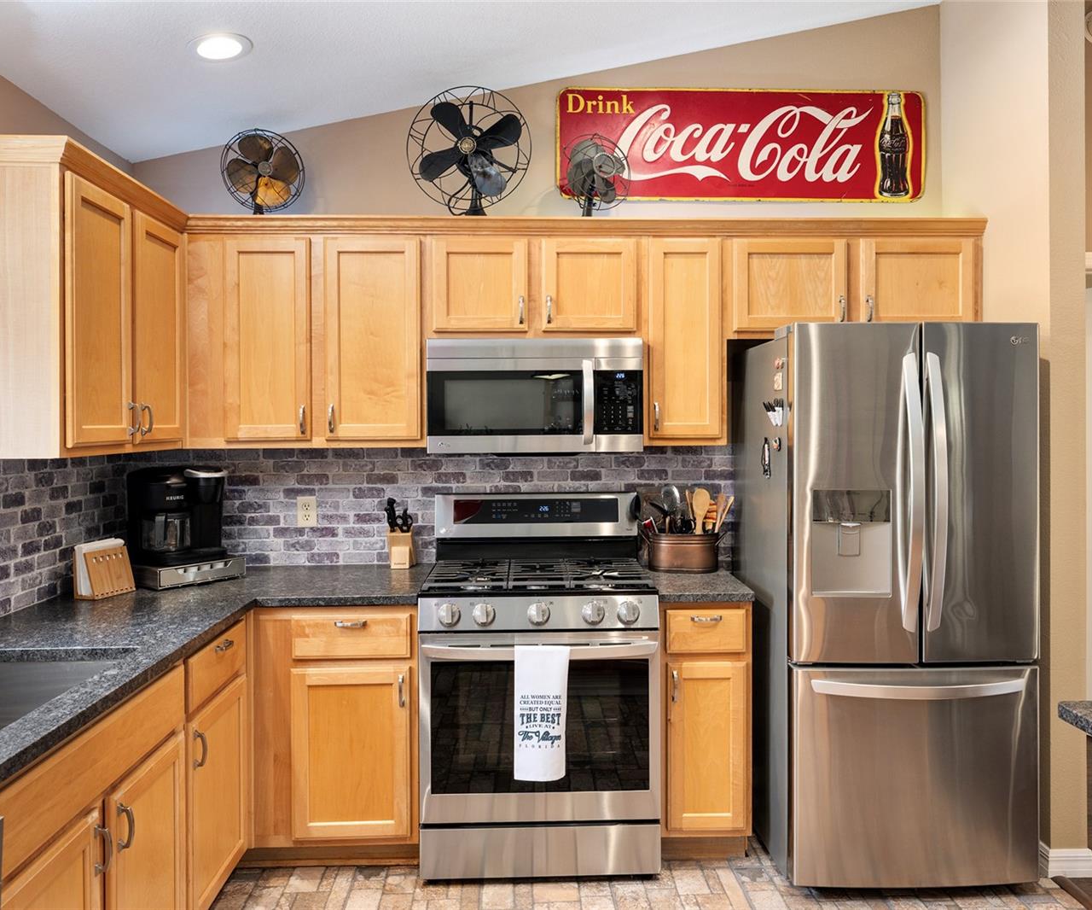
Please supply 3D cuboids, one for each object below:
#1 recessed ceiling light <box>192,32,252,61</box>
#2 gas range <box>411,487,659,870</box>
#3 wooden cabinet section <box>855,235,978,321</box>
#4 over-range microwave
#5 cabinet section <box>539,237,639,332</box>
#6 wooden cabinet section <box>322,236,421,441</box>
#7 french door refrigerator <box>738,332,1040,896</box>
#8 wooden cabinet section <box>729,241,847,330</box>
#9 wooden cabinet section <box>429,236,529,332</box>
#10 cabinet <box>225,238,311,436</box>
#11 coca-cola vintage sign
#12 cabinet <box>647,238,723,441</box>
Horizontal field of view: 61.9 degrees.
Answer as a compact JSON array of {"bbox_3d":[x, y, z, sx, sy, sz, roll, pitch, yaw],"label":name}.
[{"bbox_3d":[-0.980,-1.228,2.744,0.190,0.030,0.190,-12,1,-2],"label":"recessed ceiling light"},{"bbox_3d":[-0.025,0.741,3.191,0.761,1.173,0.750,0,1,-2],"label":"gas range"},{"bbox_3d":[1.311,-0.607,3.379,0.447,0.328,0.310,0,1,-2],"label":"wooden cabinet section"},{"bbox_3d":[-0.042,-0.204,3.345,0.754,0.406,0.415,0,1,-2],"label":"over-range microwave"},{"bbox_3d":[0.146,-0.597,3.337,0.348,0.329,0.310,0,1,-2],"label":"cabinet section"},{"bbox_3d":[-0.610,-0.405,3.313,0.344,0.707,0.310,0,1,-2],"label":"wooden cabinet section"},{"bbox_3d":[1.120,0.456,3.137,0.756,1.733,0.800,0,1,-2],"label":"french door refrigerator"},{"bbox_3d":[0.851,-0.601,3.362,0.424,0.328,0.310,0,1,-2],"label":"wooden cabinet section"},{"bbox_3d":[-0.236,-0.595,3.323,0.347,0.333,0.310,0,1,-2],"label":"wooden cabinet section"},{"bbox_3d":[-0.987,-0.408,3.358,0.301,0.718,0.320,0,1,-2],"label":"cabinet"},{"bbox_3d":[0.764,-1.207,3.552,1.456,0.436,0.025,0,1,-2],"label":"coca-cola vintage sign"},{"bbox_3d":[0.492,-0.412,3.405,0.274,0.725,0.320,0,1,-2],"label":"cabinet"}]

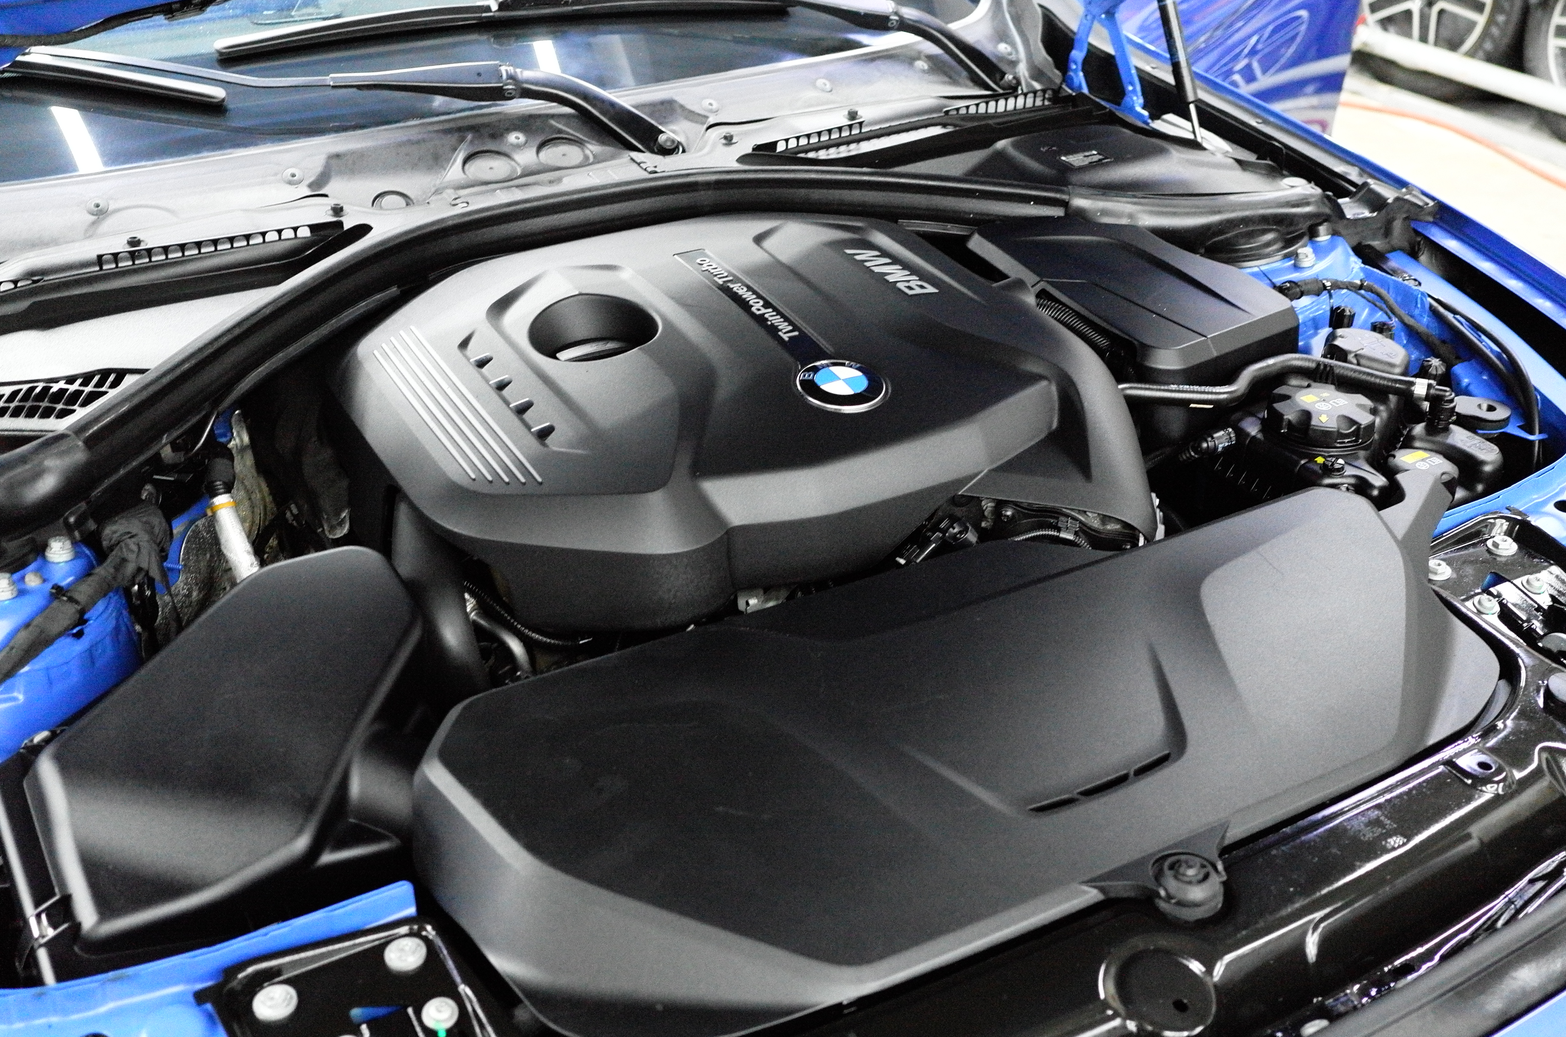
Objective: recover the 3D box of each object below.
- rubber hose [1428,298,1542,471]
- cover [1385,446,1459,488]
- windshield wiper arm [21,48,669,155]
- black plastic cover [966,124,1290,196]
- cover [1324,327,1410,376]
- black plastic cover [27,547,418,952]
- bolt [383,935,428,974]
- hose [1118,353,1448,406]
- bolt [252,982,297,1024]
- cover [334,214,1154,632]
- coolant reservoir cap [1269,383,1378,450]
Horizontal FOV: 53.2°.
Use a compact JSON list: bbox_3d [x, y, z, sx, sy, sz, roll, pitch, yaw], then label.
[{"bbox_3d":[0.623,-0.120,1.420,0.040,0.110,0.180,-16,34,-23],"label":"rubber hose"},{"bbox_3d":[0.524,-0.042,1.278,0.060,0.030,0.060,-16,34,-23],"label":"cover"},{"bbox_3d":[-0.426,-0.435,1.615,0.660,0.070,0.060,4,55,-14],"label":"windshield wiper arm"},{"bbox_3d":[0.315,-0.344,1.572,0.280,0.065,0.230,-16,34,-23],"label":"black plastic cover"},{"bbox_3d":[0.554,-0.158,1.481,0.085,0.035,0.055,20,37,32],"label":"cover"},{"bbox_3d":[-0.351,0.147,1.035,0.220,0.070,0.370,-1,31,0],"label":"black plastic cover"},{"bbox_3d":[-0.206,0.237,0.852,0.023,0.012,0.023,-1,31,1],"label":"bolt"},{"bbox_3d":[0.435,-0.120,1.359,0.285,0.045,0.040,-1,31,0],"label":"hose"},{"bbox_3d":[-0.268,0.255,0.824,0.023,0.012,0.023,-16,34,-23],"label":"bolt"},{"bbox_3d":[-0.028,-0.077,1.295,0.590,0.165,0.490,-16,34,-23],"label":"cover"},{"bbox_3d":[0.461,-0.084,1.331,0.083,0.032,0.083,-1,31,1],"label":"coolant reservoir cap"}]

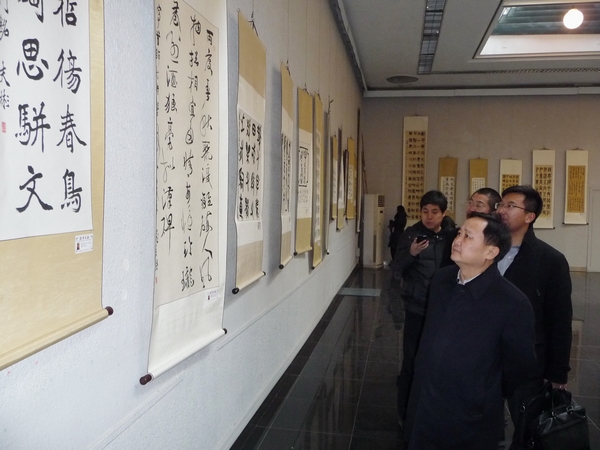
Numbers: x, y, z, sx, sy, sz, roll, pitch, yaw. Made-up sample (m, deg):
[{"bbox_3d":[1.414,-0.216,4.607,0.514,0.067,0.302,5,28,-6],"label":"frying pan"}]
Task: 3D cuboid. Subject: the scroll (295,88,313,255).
[{"bbox_3d":[0.060,-0.549,5.569,0.040,1.730,0.540,2,3,17],"label":"scroll"}]

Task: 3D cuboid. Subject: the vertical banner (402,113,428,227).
[{"bbox_3d":[3.129,-1.371,14.121,0.677,3.140,0.040,2,3,11],"label":"vertical banner"}]

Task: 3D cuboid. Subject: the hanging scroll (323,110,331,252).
[{"bbox_3d":[0.385,-0.584,7.442,0.040,2.030,0.580,2,3,11],"label":"hanging scroll"}]

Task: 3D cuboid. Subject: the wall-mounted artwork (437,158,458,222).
[{"bbox_3d":[3.883,-0.881,13.671,0.480,1.720,0.040,2,3,11],"label":"wall-mounted artwork"}]

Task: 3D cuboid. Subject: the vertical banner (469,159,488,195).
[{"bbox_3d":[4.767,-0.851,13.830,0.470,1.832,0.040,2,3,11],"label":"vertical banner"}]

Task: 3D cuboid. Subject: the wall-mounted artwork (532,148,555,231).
[{"bbox_3d":[6.186,-0.894,13.211,0.530,1.950,0.040,2,3,11],"label":"wall-mounted artwork"}]

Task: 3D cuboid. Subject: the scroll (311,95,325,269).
[{"bbox_3d":[0.248,-0.538,6.777,0.040,2.130,0.660,2,3,11],"label":"scroll"}]

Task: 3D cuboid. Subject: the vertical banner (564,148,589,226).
[{"bbox_3d":[7.108,-0.958,13.380,0.583,1.912,0.040,2,3,11],"label":"vertical banner"}]

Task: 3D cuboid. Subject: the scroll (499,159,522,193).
[{"bbox_3d":[5.412,-0.836,13.368,0.530,1.660,0.040,2,3,11],"label":"scroll"}]

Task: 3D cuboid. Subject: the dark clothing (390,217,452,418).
[{"bbox_3d":[0.916,0.672,3.680,0.550,1.400,0.380,2,3,30],"label":"dark clothing"}]

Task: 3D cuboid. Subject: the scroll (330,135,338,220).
[{"bbox_3d":[0.516,-0.700,7.664,0.040,1.270,0.580,2,3,11],"label":"scroll"}]

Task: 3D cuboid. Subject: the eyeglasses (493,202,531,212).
[{"bbox_3d":[1.035,-0.075,2.500,0.140,0.045,0.140,15,-1,-17],"label":"eyeglasses"}]

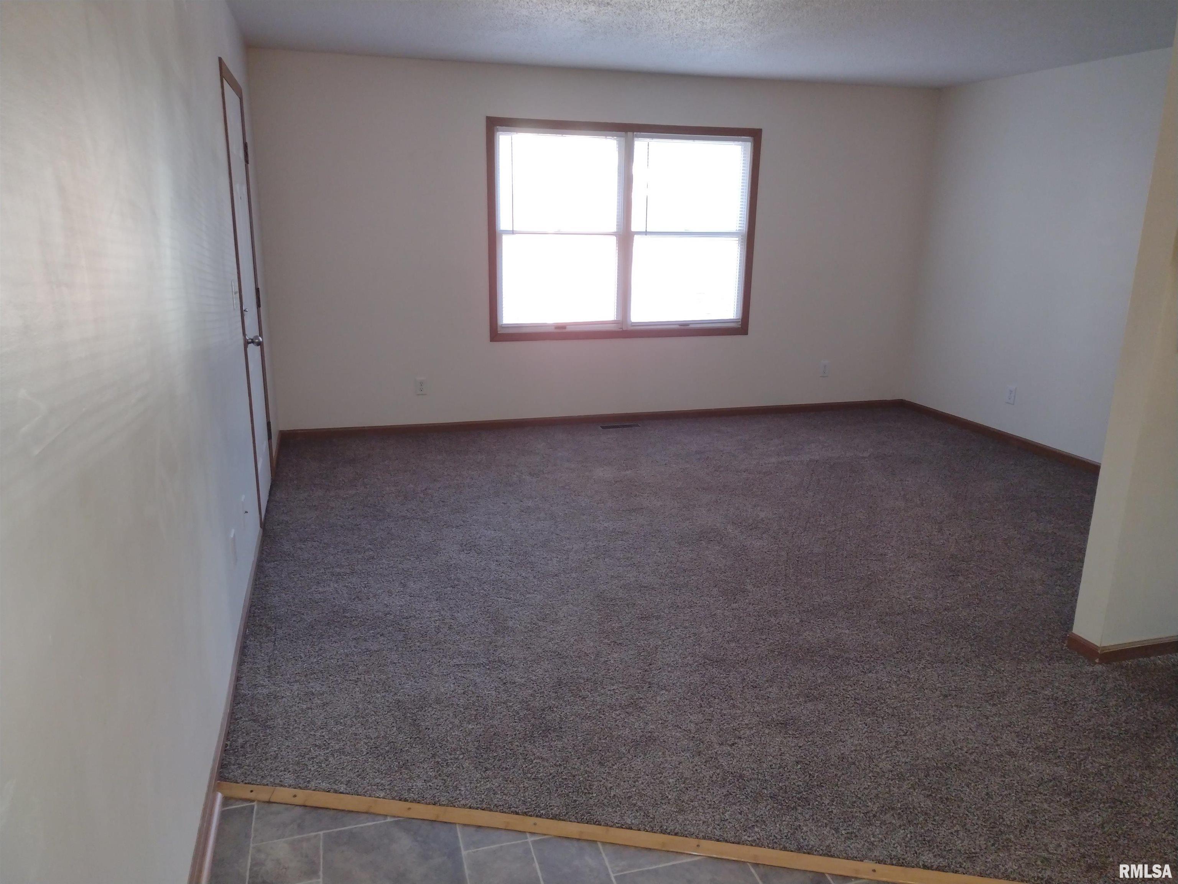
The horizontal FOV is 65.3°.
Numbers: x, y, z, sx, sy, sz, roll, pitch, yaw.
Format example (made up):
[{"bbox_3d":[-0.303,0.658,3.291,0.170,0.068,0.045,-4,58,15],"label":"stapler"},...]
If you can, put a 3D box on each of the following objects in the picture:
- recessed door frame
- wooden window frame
[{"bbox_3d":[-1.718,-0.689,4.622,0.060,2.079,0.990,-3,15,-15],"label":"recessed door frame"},{"bbox_3d":[0.261,-1.470,6.484,1.969,1.474,0.100,-3,15,-15],"label":"wooden window frame"}]

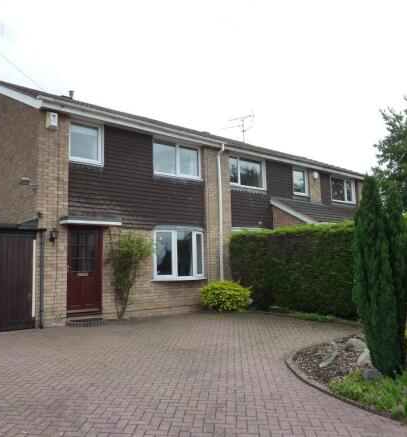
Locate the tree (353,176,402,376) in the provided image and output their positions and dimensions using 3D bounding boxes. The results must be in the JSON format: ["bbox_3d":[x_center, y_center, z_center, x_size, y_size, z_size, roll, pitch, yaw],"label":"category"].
[{"bbox_3d":[2.323,0.774,5.620,0.580,2.620,0.560,-2,-7,0],"label":"tree"}]

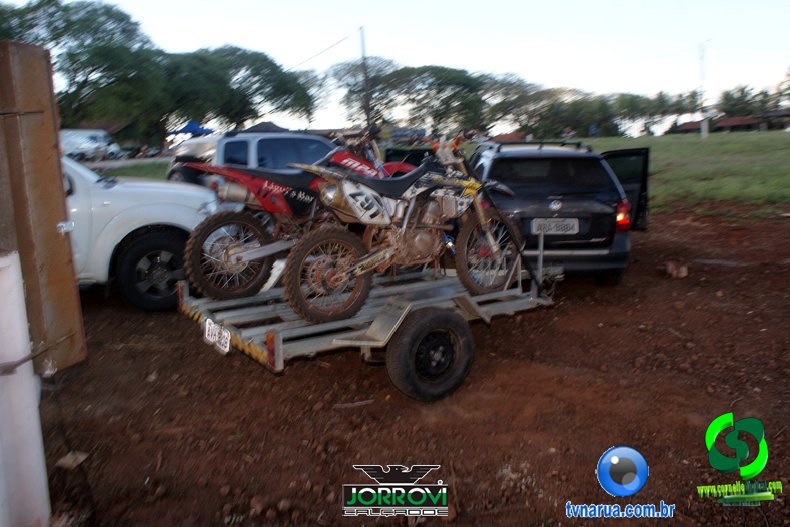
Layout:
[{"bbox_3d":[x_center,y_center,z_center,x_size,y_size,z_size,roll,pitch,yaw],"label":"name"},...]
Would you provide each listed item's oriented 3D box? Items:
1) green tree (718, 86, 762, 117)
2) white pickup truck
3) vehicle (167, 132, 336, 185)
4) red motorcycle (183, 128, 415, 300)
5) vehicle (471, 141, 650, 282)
[{"bbox_3d":[49.350,-20.652,93.001,6.000,8.200,6.000,-1,10,0],"label":"green tree"},{"bbox_3d":[-4.043,-0.532,7.429,5.150,1.780,1.850,-1,10,3],"label":"white pickup truck"},{"bbox_3d":[-1.811,-1.354,11.537,4.200,1.700,1.750,-9,13,-36],"label":"vehicle"},{"bbox_3d":[-0.679,-0.410,5.432,2.130,1.270,0.820,-7,12,-29],"label":"red motorcycle"},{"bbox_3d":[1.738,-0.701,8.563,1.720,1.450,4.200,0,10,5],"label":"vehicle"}]

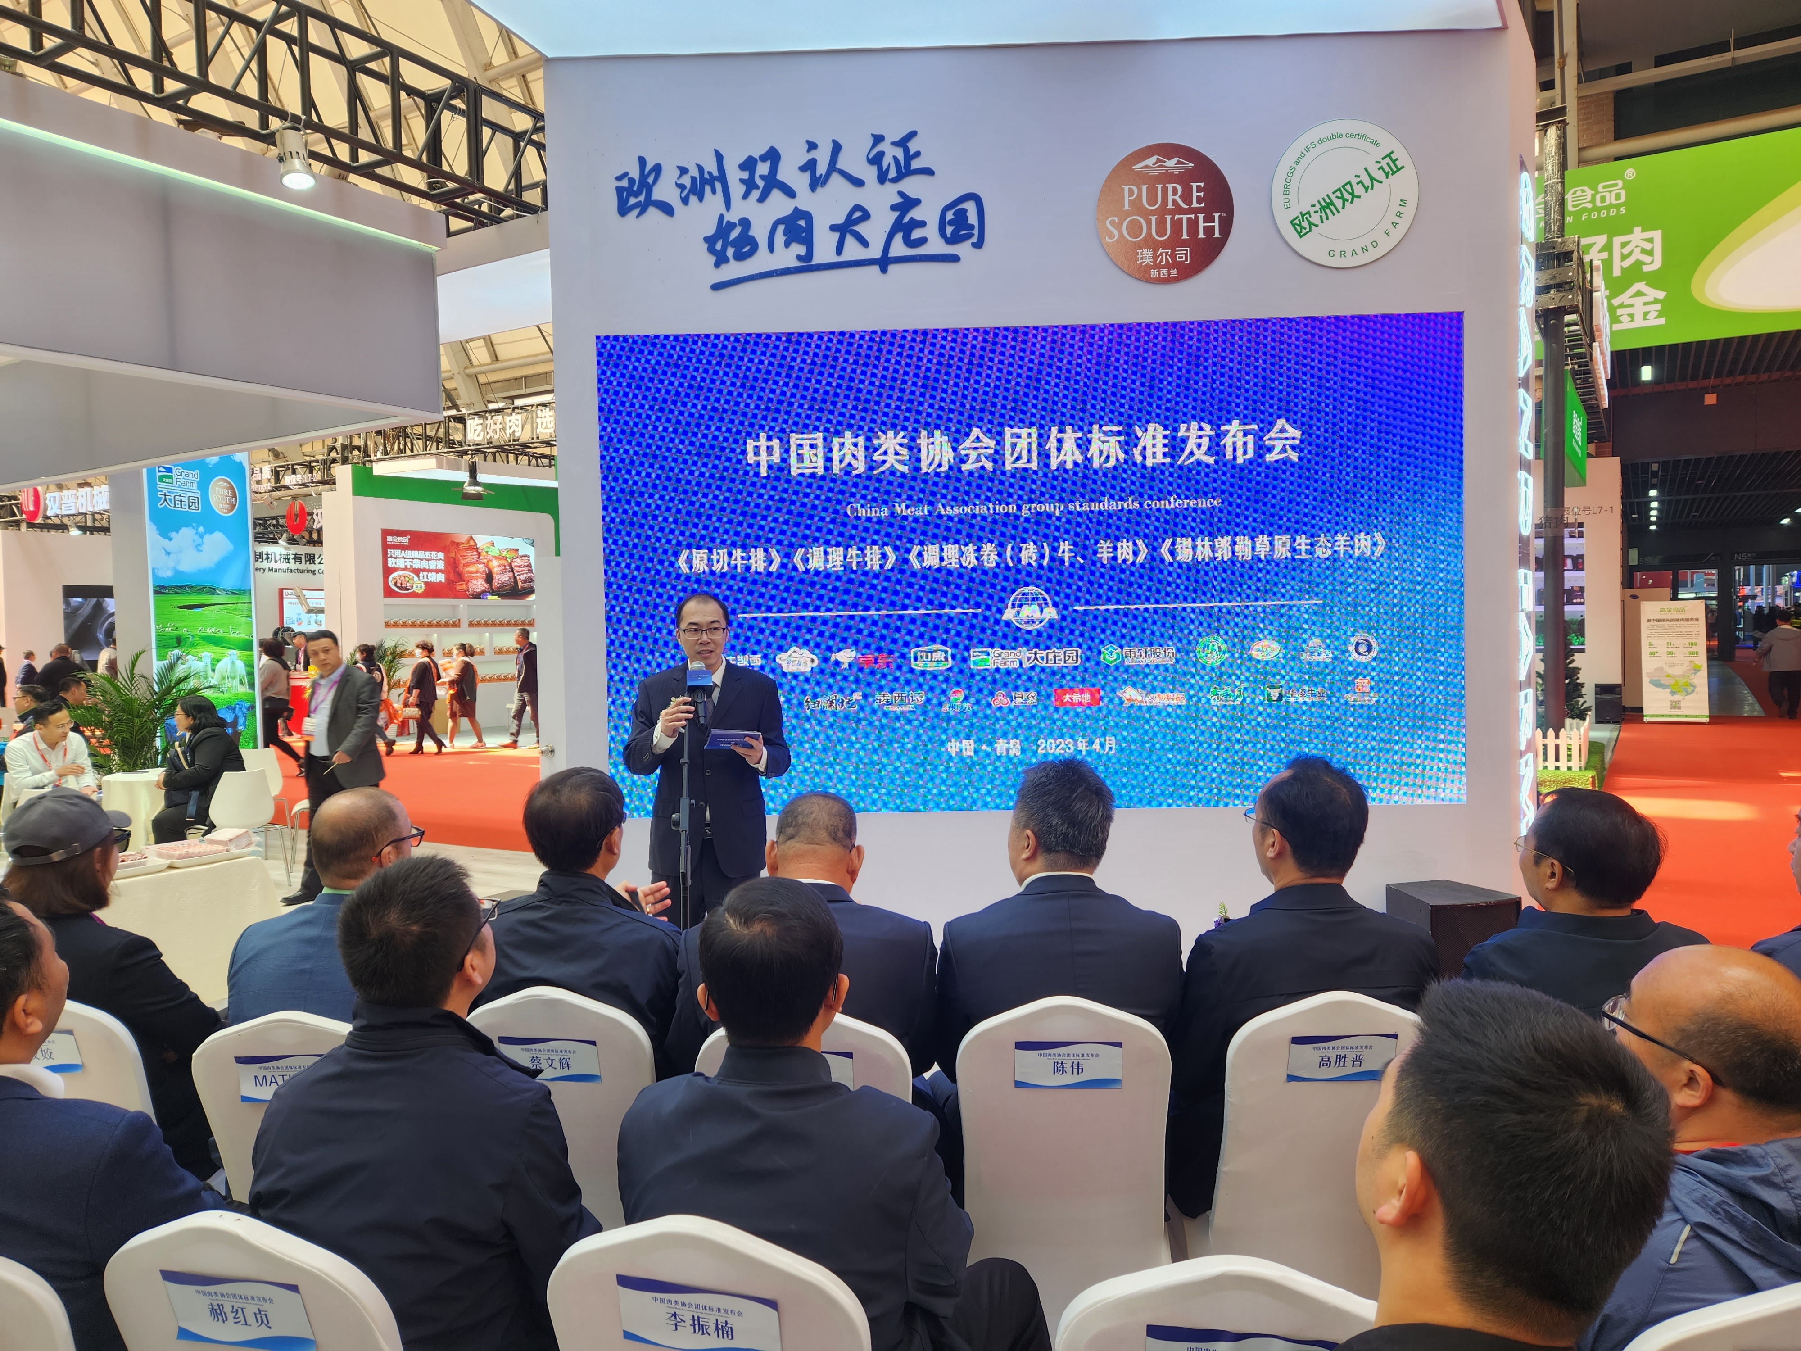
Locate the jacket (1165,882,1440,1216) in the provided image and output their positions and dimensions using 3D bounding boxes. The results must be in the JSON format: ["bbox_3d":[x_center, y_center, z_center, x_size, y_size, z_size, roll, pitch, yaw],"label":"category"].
[{"bbox_3d":[0.815,0.752,2.487,0.540,0.660,0.420,-1,3,-6],"label":"jacket"}]

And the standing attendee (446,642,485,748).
[{"bbox_3d":[-6.296,0.275,17.375,0.520,1.530,0.450,-1,3,2],"label":"standing attendee"}]

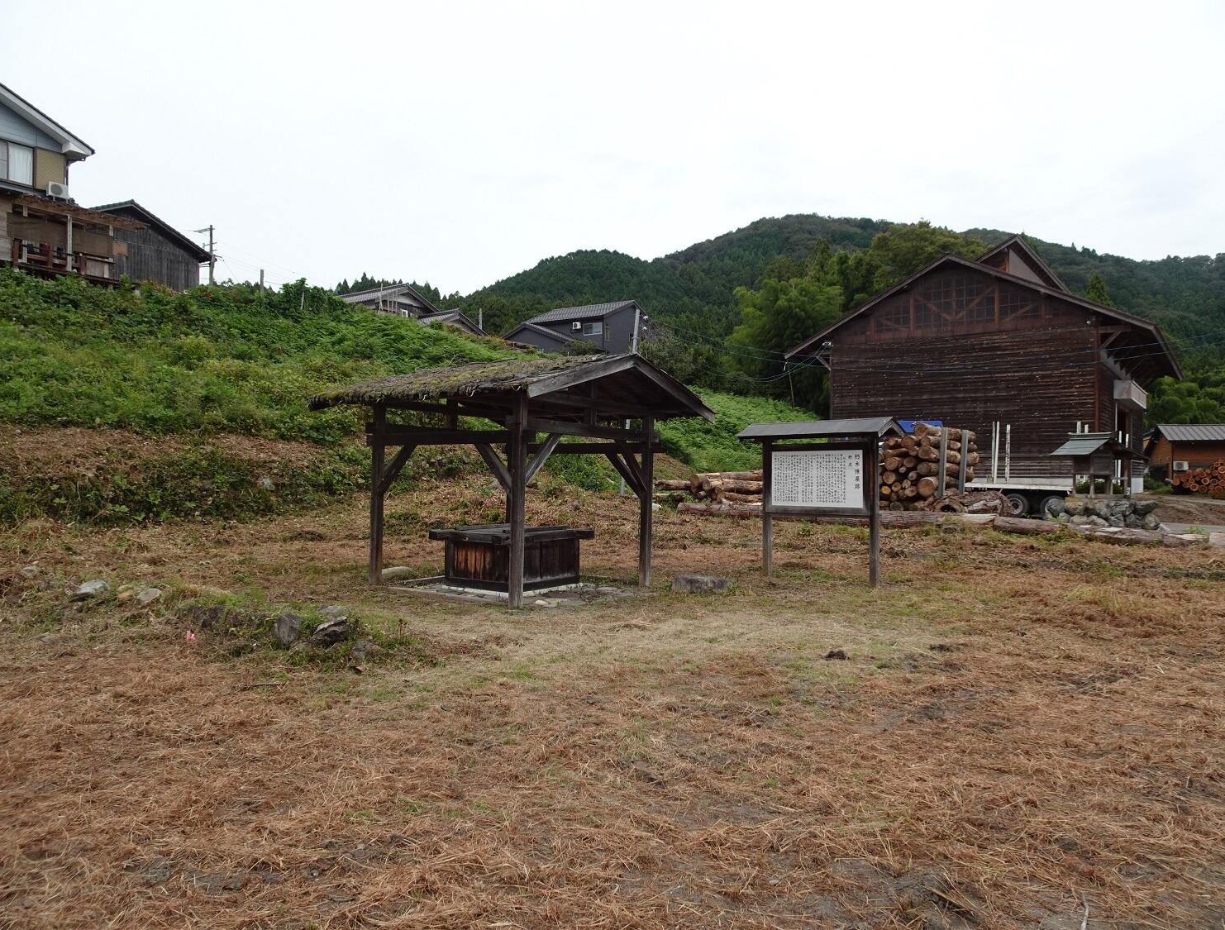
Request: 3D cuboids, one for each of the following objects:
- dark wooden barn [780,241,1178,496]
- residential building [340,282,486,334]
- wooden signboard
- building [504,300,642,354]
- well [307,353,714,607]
[{"bbox_3d":[22.170,-4.600,49.190,16.500,12.500,21.900,0,-1,36],"label":"dark wooden barn"},{"bbox_3d":[-23.559,-15.123,94.228,17.000,8.200,10.400,0,-1,36],"label":"residential building"},{"bbox_3d":[3.150,0.546,13.240,2.420,2.460,0.860,0,-1,43],"label":"wooden signboard"},{"bbox_3d":[-2.991,-9.572,74.278,11.000,8.000,11.600,0,-1,31],"label":"building"},{"bbox_3d":[-1.390,0.140,12.360,4.230,3.180,3.940,0,-1,38],"label":"well"}]

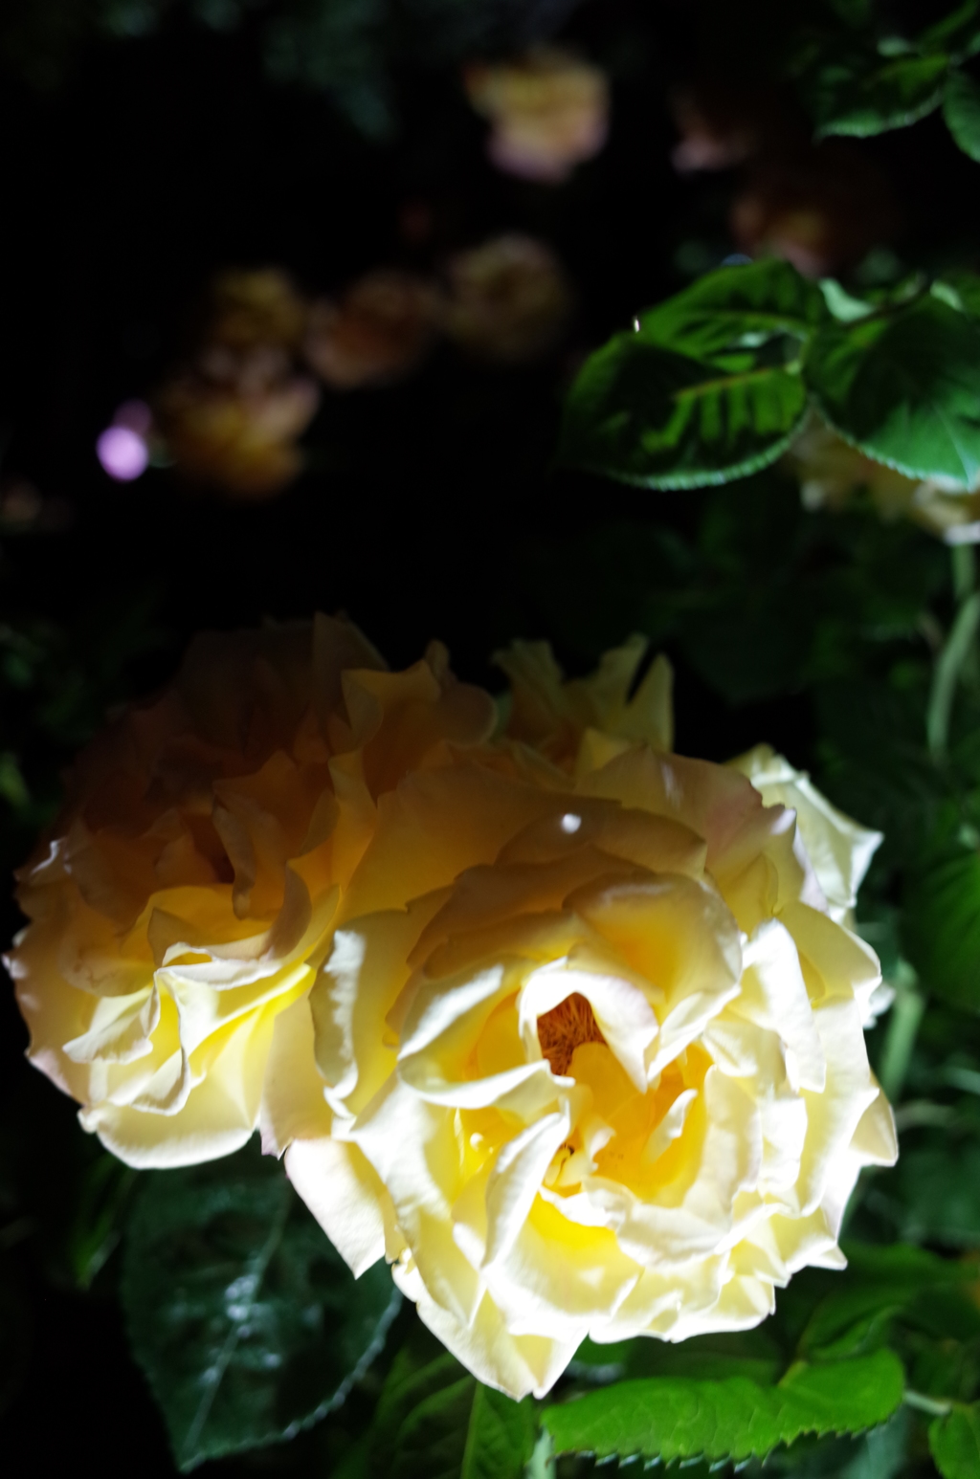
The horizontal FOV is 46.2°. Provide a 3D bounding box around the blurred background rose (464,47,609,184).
[{"bbox_3d":[0.035,-0.463,0.850,0.097,0.087,0.092,0,26,0],"label":"blurred background rose"}]

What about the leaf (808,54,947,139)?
[{"bbox_3d":[0.118,-0.196,0.350,0.047,0.012,0.032,-24,60,-15],"label":"leaf"}]

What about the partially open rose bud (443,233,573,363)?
[{"bbox_3d":[0.013,-0.316,0.820,0.088,0.080,0.085,0,26,0],"label":"partially open rose bud"}]

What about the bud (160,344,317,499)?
[{"bbox_3d":[-0.163,-0.205,0.740,0.094,0.082,0.090,0,26,0],"label":"bud"}]

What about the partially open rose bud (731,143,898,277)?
[{"bbox_3d":[0.209,-0.341,0.740,0.096,0.078,0.090,0,26,0],"label":"partially open rose bud"}]

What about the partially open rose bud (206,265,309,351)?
[{"bbox_3d":[-0.166,-0.306,0.820,0.074,0.064,0.072,0,26,0],"label":"partially open rose bud"}]

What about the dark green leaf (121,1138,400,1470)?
[{"bbox_3d":[-0.059,0.138,0.290,0.066,0.085,0.014,18,-9,0],"label":"dark green leaf"}]

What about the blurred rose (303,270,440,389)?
[{"bbox_3d":[-0.082,-0.285,0.800,0.090,0.078,0.087,0,26,0],"label":"blurred rose"}]

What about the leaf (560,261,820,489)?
[{"bbox_3d":[0.054,-0.098,0.310,0.064,0.017,0.048,-20,65,-10],"label":"leaf"}]

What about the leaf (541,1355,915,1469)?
[{"bbox_3d":[0.051,0.146,0.250,0.075,0.014,0.032,3,12,-2],"label":"leaf"}]

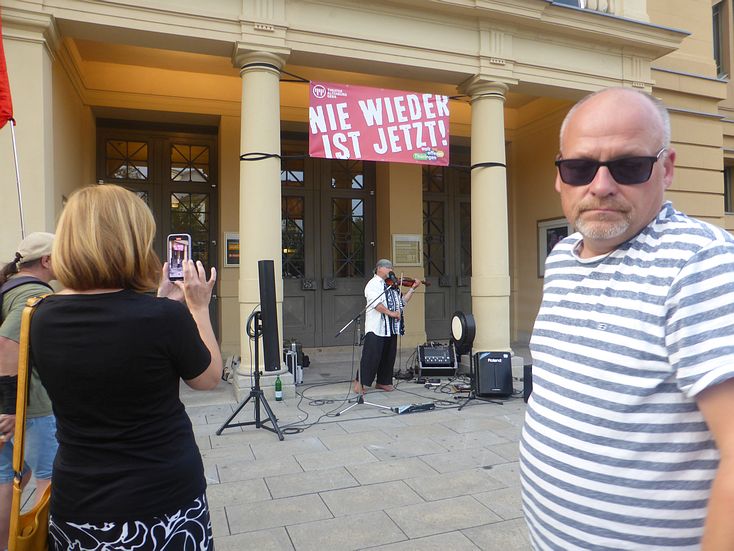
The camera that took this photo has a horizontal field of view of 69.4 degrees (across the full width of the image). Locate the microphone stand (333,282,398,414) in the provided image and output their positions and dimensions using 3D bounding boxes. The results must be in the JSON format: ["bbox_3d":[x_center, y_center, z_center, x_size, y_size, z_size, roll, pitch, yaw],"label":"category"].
[{"bbox_3d":[-0.009,0.756,5.822,0.720,1.390,0.550,-1,0,-12],"label":"microphone stand"}]

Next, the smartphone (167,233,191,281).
[{"bbox_3d":[-0.601,-0.056,1.700,0.076,0.153,0.011,-2,-1,9],"label":"smartphone"}]

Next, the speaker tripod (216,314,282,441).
[{"bbox_3d":[-0.984,0.897,5.082,0.681,1.126,0.614,-1,0,17],"label":"speaker tripod"}]

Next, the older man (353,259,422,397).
[{"bbox_3d":[0.267,0.623,6.582,0.620,1.657,0.520,-1,0,30],"label":"older man"}]

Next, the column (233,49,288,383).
[{"bbox_3d":[-1.286,-0.685,6.509,0.630,4.021,0.630,-1,0,-20],"label":"column"}]

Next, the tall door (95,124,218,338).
[{"bbox_3d":[-3.631,-0.613,9.307,1.977,4.053,0.120,-1,0,-20],"label":"tall door"}]

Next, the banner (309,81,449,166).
[{"bbox_3d":[0.204,-2.006,7.106,1.980,0.981,0.030,-1,0,-20],"label":"banner"}]

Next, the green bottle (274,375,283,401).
[{"bbox_3d":[-1.035,1.313,6.214,0.082,0.302,0.082,-1,0,-20],"label":"green bottle"}]

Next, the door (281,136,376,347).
[{"bbox_3d":[-0.942,-0.642,10.270,2.393,4.053,0.120,-1,0,-20],"label":"door"}]

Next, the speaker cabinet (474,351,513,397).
[{"bbox_3d":[1.531,1.182,6.417,0.400,0.505,0.330,-1,0,-3],"label":"speaker cabinet"}]

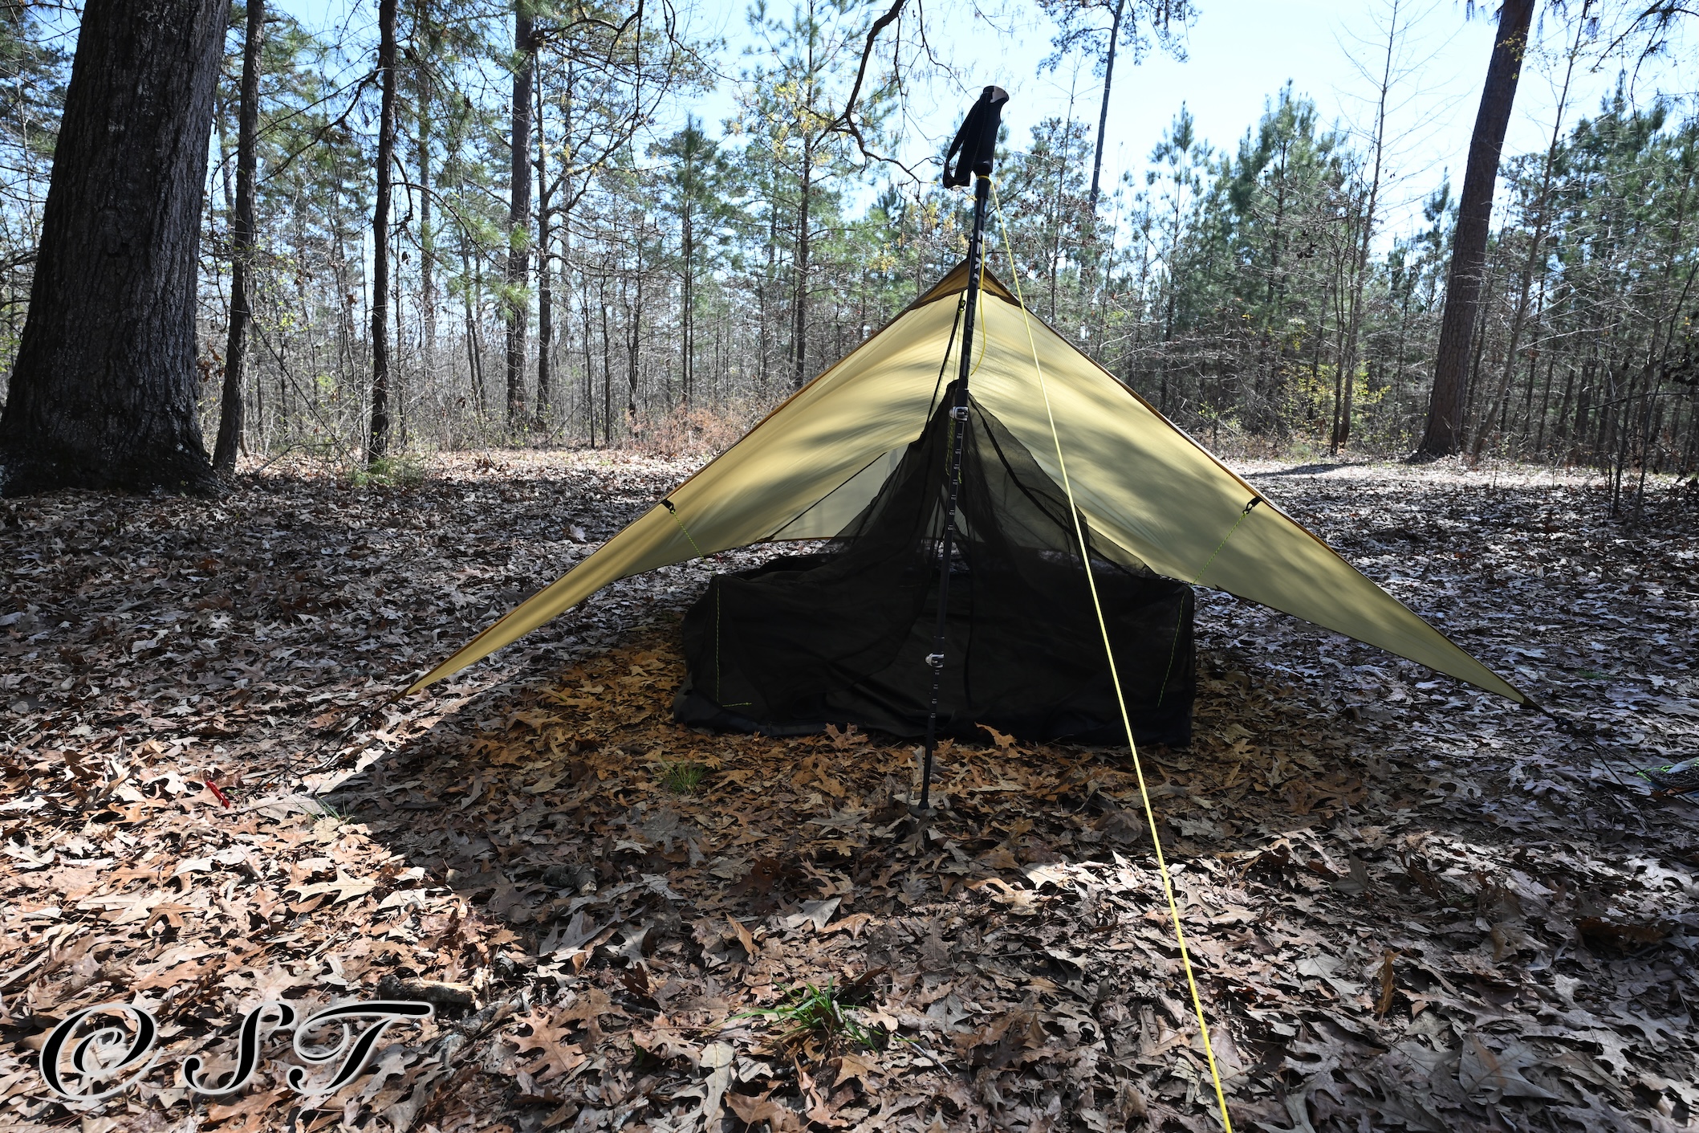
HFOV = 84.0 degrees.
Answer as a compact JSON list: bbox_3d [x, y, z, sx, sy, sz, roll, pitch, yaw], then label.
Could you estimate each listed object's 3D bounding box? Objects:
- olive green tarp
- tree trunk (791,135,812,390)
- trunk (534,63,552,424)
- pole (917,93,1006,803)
[{"bbox_3d":[0.247,-0.277,2.842,2.089,0.859,2.538,2,10,1],"label":"olive green tarp"},{"bbox_3d":[-0.806,-4.837,16.570,0.180,5.205,0.180,2,10,0],"label":"tree trunk"},{"bbox_3d":[-4.922,-4.968,15.026,0.240,5.745,0.240,2,10,0],"label":"trunk"},{"bbox_3d":[0.159,-0.150,1.536,0.092,1.202,0.065,6,7,8],"label":"pole"}]

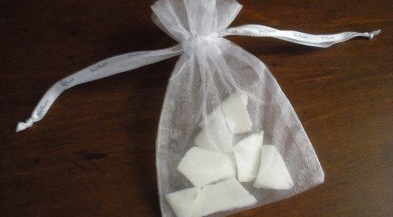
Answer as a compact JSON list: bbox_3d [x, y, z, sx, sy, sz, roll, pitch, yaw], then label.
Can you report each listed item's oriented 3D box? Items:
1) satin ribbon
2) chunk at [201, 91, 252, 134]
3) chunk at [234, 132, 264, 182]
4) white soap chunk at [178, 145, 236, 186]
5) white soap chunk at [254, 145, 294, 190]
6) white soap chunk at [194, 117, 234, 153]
[{"bbox_3d":[0.004,-0.037,0.291,0.265,0.024,0.040,-16,64,-8],"label":"satin ribbon"},{"bbox_3d":[0.018,0.005,0.274,0.033,0.016,0.029,-6,63,-3],"label":"chunk"},{"bbox_3d":[0.035,0.031,0.260,0.019,0.017,0.030,-6,63,-3],"label":"chunk"},{"bbox_3d":[0.007,0.038,0.256,0.035,0.017,0.024,9,63,5],"label":"white soap chunk"},{"bbox_3d":[0.048,0.037,0.257,0.023,0.016,0.027,4,63,2],"label":"white soap chunk"},{"bbox_3d":[0.011,0.018,0.260,0.024,0.016,0.023,4,63,2],"label":"white soap chunk"}]

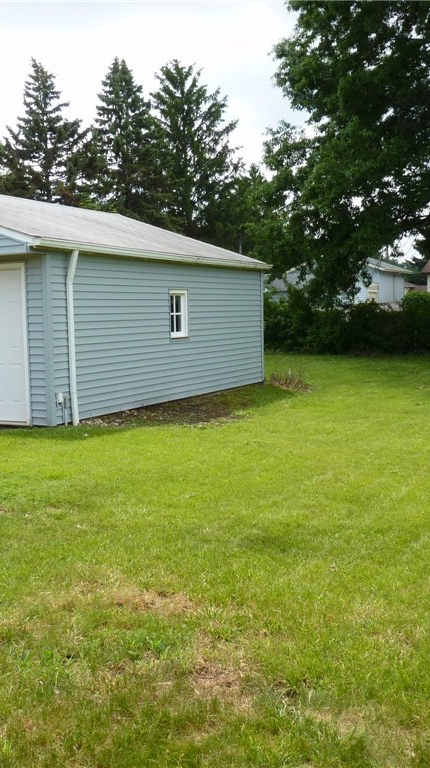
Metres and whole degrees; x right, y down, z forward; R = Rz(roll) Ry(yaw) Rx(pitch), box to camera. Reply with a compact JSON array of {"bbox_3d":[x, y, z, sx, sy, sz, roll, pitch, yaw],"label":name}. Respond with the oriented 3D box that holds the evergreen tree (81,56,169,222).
[{"bbox_3d":[-4.069,-8.159,36.283,4.500,12.940,4.500,2,6,27],"label":"evergreen tree"}]

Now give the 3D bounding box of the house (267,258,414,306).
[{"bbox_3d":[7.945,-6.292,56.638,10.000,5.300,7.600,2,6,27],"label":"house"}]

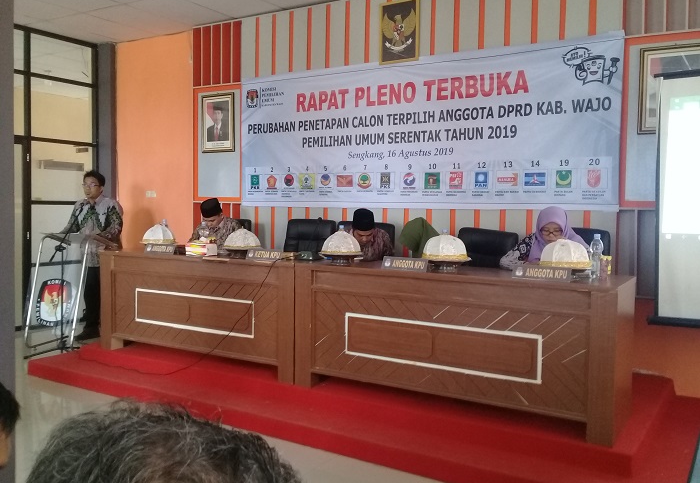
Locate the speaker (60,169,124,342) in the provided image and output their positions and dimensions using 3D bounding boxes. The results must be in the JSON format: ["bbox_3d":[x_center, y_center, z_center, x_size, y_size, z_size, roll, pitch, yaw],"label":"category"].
[{"bbox_3d":[-2.580,0.123,6.242,0.560,1.688,0.420,1,3,9],"label":"speaker"}]

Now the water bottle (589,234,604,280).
[{"bbox_3d":[1.334,0.080,3.389,0.067,0.240,0.067,3,4,31],"label":"water bottle"}]

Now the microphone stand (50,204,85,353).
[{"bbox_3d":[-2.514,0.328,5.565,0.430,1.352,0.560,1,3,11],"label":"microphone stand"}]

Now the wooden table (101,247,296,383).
[{"bbox_3d":[-1.035,0.489,4.775,1.925,0.784,0.569,3,4,31],"label":"wooden table"}]

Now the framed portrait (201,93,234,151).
[{"bbox_3d":[-1.344,-1.202,6.409,0.445,0.574,0.035,3,4,31],"label":"framed portrait"}]

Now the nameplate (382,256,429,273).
[{"bbox_3d":[0.328,0.134,3.674,0.293,0.077,0.050,3,4,31],"label":"nameplate"}]

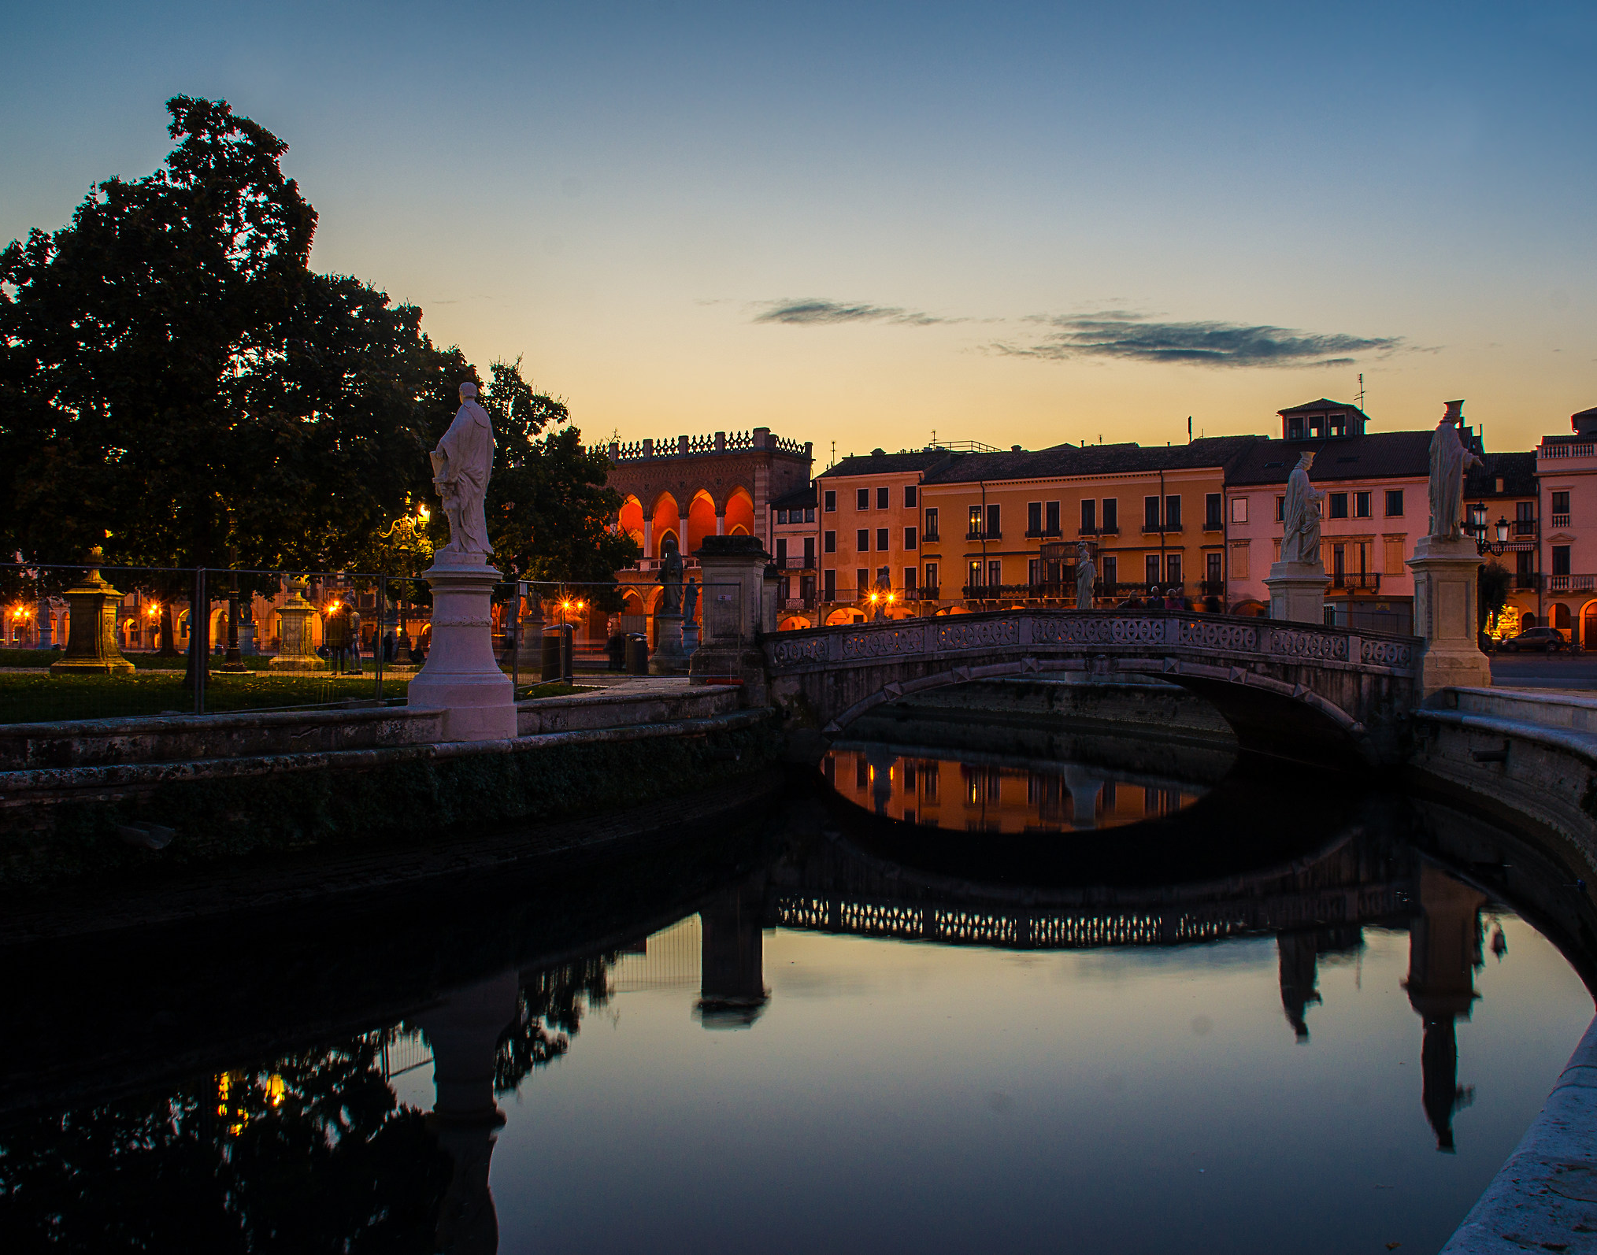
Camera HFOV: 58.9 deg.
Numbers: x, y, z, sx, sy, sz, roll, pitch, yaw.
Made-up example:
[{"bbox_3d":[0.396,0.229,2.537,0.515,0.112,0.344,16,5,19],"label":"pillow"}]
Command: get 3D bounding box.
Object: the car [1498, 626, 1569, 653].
[{"bbox_3d":[44.115,0.710,85.000,4.100,1.530,1.750,0,0,30],"label":"car"}]

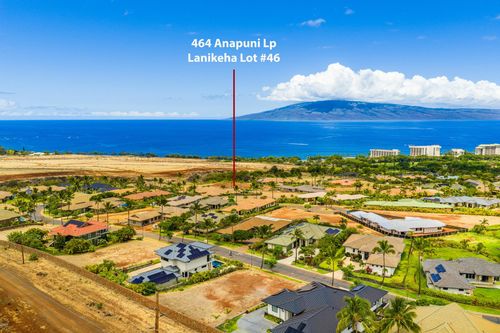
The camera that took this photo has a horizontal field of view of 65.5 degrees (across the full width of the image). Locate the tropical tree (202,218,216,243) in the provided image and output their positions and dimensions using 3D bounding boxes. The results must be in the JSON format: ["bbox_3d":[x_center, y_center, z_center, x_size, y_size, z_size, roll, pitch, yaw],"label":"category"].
[{"bbox_3d":[-17.506,26.802,161.410,5.210,9.830,5.210,0,7,0],"label":"tropical tree"}]

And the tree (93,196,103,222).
[{"bbox_3d":[-70.920,19.700,179.980,4.700,12.800,4.700,0,7,0],"label":"tree"}]

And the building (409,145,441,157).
[{"bbox_3d":[578.000,-47.700,1283.830,92.000,38.000,22.000,0,7,0],"label":"building"}]

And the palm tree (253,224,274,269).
[{"bbox_3d":[4.423,27.161,131.303,6.800,15.200,6.800,0,7,0],"label":"palm tree"}]

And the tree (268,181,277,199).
[{"bbox_3d":[16.731,17.328,286.298,5.910,13.460,5.910,0,7,0],"label":"tree"}]

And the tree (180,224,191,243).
[{"bbox_3d":[-24.910,25.040,147.340,4.000,7.800,4.000,0,7,0],"label":"tree"}]

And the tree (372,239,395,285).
[{"bbox_3d":[38.230,27.570,111.720,6.300,13.900,6.300,0,7,0],"label":"tree"}]

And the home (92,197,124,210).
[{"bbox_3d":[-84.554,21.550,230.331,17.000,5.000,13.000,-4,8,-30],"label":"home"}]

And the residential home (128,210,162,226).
[{"bbox_3d":[-52.487,25.693,194.959,9.300,4.400,16.500,2,7,17],"label":"residential home"}]

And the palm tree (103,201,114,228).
[{"bbox_3d":[-62.260,20.890,169.950,5.000,11.900,5.000,0,7,0],"label":"palm tree"}]

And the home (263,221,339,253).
[{"bbox_3d":[21.600,26.550,151.390,20.000,6.200,28.000,4,8,30],"label":"home"}]

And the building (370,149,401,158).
[{"bbox_3d":[410.000,-32.830,1189.950,86.000,29.500,22.000,4,8,28],"label":"building"}]

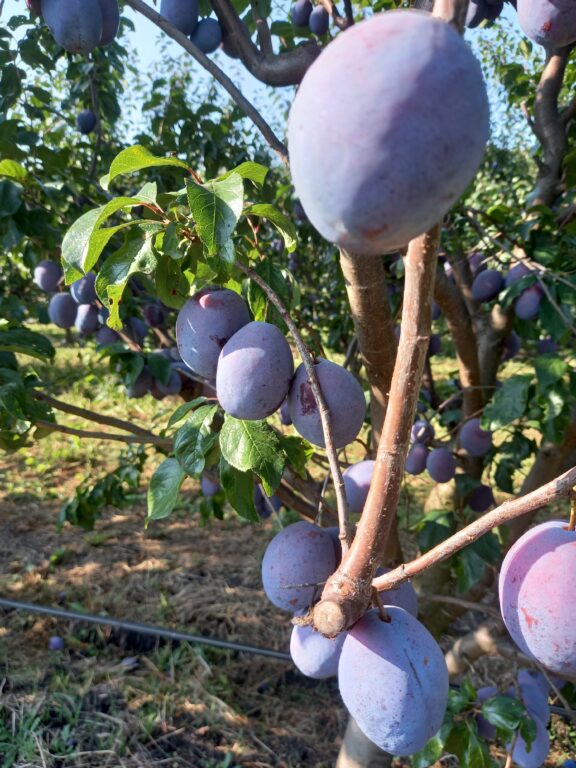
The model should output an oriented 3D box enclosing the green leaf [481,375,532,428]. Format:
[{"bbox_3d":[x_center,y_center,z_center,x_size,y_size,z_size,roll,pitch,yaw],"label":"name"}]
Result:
[{"bbox_3d":[0.269,0.021,0.680,0.048,0.083,0.025,43,12,16],"label":"green leaf"}]

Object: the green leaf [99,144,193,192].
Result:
[{"bbox_3d":[-0.092,-0.140,0.360,0.058,0.030,0.026,5,9,-8],"label":"green leaf"}]

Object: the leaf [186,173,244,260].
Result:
[{"bbox_3d":[-0.048,-0.108,0.360,0.035,0.057,0.019,0,9,3],"label":"leaf"}]

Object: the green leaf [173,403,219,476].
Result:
[{"bbox_3d":[-0.062,0.038,0.375,0.023,0.050,0.016,17,10,25],"label":"green leaf"}]

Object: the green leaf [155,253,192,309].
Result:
[{"bbox_3d":[-0.077,-0.071,0.375,0.024,0.040,0.014,-14,-6,-7],"label":"green leaf"}]

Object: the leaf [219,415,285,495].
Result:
[{"bbox_3d":[-0.023,0.044,0.355,0.039,0.058,0.020,-21,-9,1],"label":"leaf"}]

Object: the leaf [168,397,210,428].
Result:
[{"bbox_3d":[-0.068,0.019,0.370,0.036,0.012,0.022,-36,21,0],"label":"leaf"}]

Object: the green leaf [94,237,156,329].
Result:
[{"bbox_3d":[-0.107,-0.067,0.370,0.028,0.061,0.020,23,9,24],"label":"green leaf"}]

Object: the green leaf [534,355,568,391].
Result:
[{"bbox_3d":[0.418,-0.017,0.880,0.052,0.060,0.032,1,12,6],"label":"green leaf"}]

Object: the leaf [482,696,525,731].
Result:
[{"bbox_3d":[0.206,0.315,0.530,0.042,0.017,0.034,2,41,20],"label":"leaf"}]

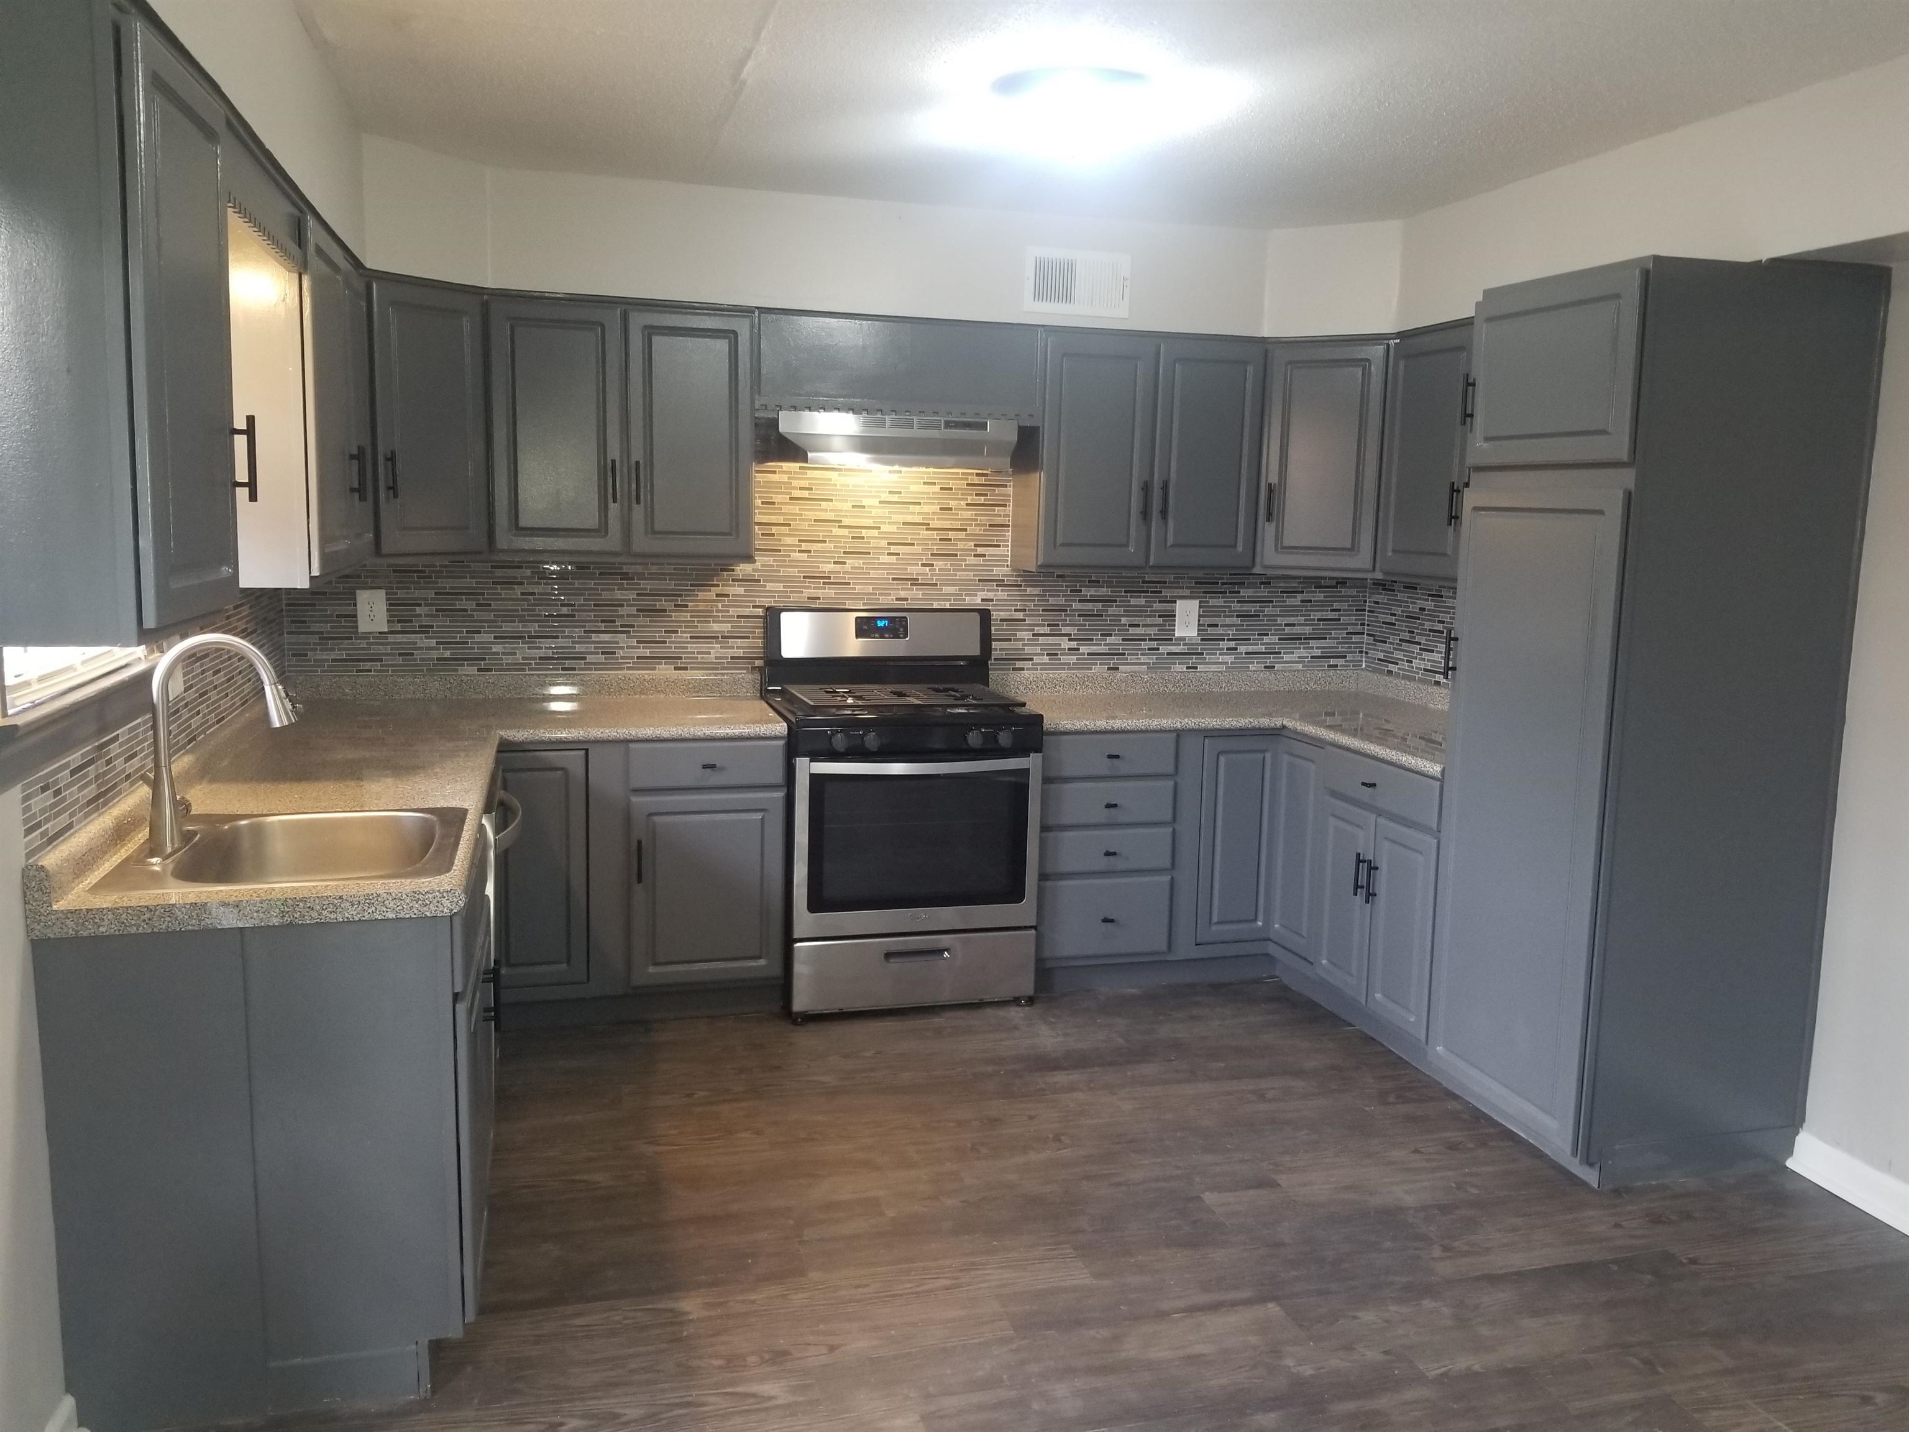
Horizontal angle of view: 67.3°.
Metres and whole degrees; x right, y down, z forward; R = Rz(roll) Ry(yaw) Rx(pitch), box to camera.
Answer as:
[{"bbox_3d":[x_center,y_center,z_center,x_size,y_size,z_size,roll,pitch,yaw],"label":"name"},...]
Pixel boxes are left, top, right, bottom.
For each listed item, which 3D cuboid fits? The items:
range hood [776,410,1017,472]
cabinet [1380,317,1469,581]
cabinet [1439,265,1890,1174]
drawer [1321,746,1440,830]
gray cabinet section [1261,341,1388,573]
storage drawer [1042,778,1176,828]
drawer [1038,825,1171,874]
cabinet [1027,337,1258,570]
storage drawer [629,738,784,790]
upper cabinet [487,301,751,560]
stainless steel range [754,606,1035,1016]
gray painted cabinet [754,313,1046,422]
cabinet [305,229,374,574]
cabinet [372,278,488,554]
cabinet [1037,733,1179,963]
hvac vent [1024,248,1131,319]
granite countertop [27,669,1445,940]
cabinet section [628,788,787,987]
[{"bbox_3d":[-0.185,-0.859,4.507,0.757,0.158,0.460,-1,9,-15],"label":"range hood"},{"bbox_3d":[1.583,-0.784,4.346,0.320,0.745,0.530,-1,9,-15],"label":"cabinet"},{"bbox_3d":[1.676,0.015,3.541,0.639,2.108,0.604,-1,8,-15],"label":"cabinet"},{"bbox_3d":[1.395,0.198,4.157,0.420,0.138,0.622,-1,8,-15],"label":"drawer"},{"bbox_3d":[1.296,-0.867,4.840,0.460,0.772,0.380,6,9,30],"label":"gray cabinet section"},{"bbox_3d":[0.422,0.237,4.641,0.440,0.146,0.420,-1,9,-15],"label":"storage drawer"},{"bbox_3d":[0.419,0.387,4.663,0.445,0.143,0.420,-1,9,-15],"label":"drawer"},{"bbox_3d":[0.602,-0.870,4.797,0.776,0.747,0.320,-1,9,-15],"label":"cabinet"},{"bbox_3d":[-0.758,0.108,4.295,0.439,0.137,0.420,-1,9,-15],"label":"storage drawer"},{"bbox_3d":[-1.005,-0.844,4.355,0.763,0.745,0.320,-1,9,-15],"label":"upper cabinet"},{"bbox_3d":[-0.181,0.284,4.588,0.761,1.199,0.697,-1,8,-15],"label":"stainless steel range"},{"bbox_3d":[-0.201,-1.098,4.593,0.905,0.317,0.324,-1,8,-15],"label":"gray painted cabinet"},{"bbox_3d":[-1.604,-0.718,3.355,0.346,0.772,0.880,-1,8,-15],"label":"cabinet"},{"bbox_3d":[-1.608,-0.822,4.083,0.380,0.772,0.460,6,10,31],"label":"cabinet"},{"bbox_3d":[0.403,0.378,4.768,0.480,0.752,0.630,-1,9,-15],"label":"cabinet"},{"bbox_3d":[0.398,-1.376,4.553,0.356,0.198,0.030,-1,8,-15],"label":"hvac vent"},{"bbox_3d":[0.042,0.076,3.749,3.635,0.130,2.294,-1,9,-15],"label":"granite countertop"},{"bbox_3d":[-0.790,0.472,4.474,0.461,0.588,0.500,-1,9,-16],"label":"cabinet section"}]

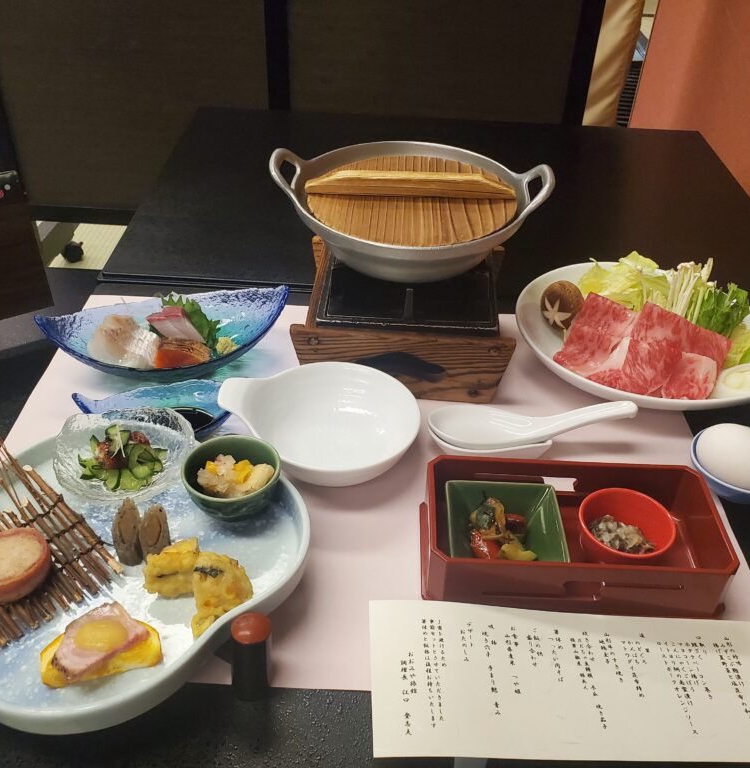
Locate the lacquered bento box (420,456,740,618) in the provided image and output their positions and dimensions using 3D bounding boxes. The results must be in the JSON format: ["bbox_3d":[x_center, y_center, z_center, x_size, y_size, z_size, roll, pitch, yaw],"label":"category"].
[{"bbox_3d":[0.121,0.093,0.482,0.182,0.042,0.087,2,39,0],"label":"lacquered bento box"}]

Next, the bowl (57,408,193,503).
[{"bbox_3d":[-0.146,0.050,0.457,0.082,0.033,0.082,1,39,-1],"label":"bowl"}]

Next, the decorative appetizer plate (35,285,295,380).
[{"bbox_3d":[-0.166,-0.044,0.627,0.198,0.051,0.099,-9,41,-14],"label":"decorative appetizer plate"}]

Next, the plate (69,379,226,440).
[{"bbox_3d":[-0.151,0.022,0.560,0.124,0.035,0.067,-5,40,-9],"label":"plate"}]

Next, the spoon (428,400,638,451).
[{"bbox_3d":[0.108,0.026,0.548,0.140,0.048,0.041,6,40,4],"label":"spoon"}]

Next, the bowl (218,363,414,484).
[{"bbox_3d":[-0.040,0.033,0.546,0.143,0.043,0.112,9,40,8],"label":"bowl"}]

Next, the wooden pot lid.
[{"bbox_3d":[0.029,-0.146,0.589,0.159,0.027,0.157,1,39,-1],"label":"wooden pot lid"}]

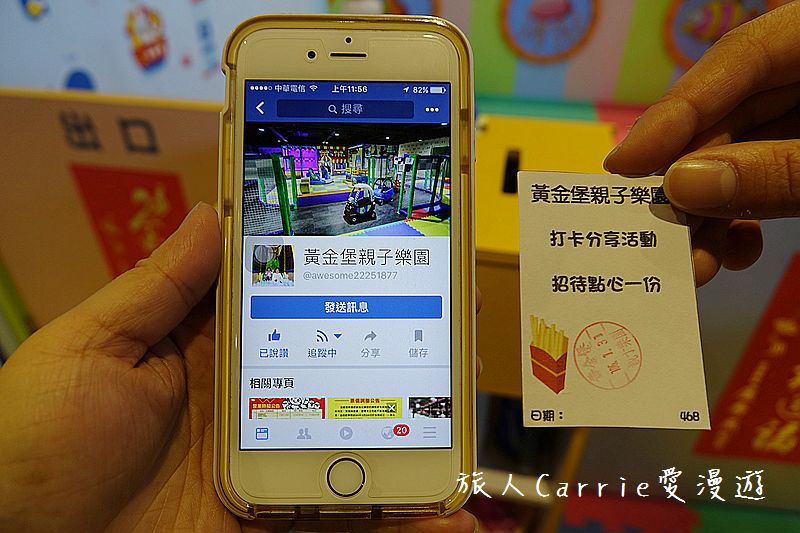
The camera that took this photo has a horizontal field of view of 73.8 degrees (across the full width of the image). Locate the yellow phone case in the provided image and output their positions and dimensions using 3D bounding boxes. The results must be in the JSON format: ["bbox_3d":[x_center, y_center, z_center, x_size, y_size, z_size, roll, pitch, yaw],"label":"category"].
[{"bbox_3d":[-0.015,-0.001,0.155,0.073,0.143,0.011,0,-2,-1],"label":"yellow phone case"}]

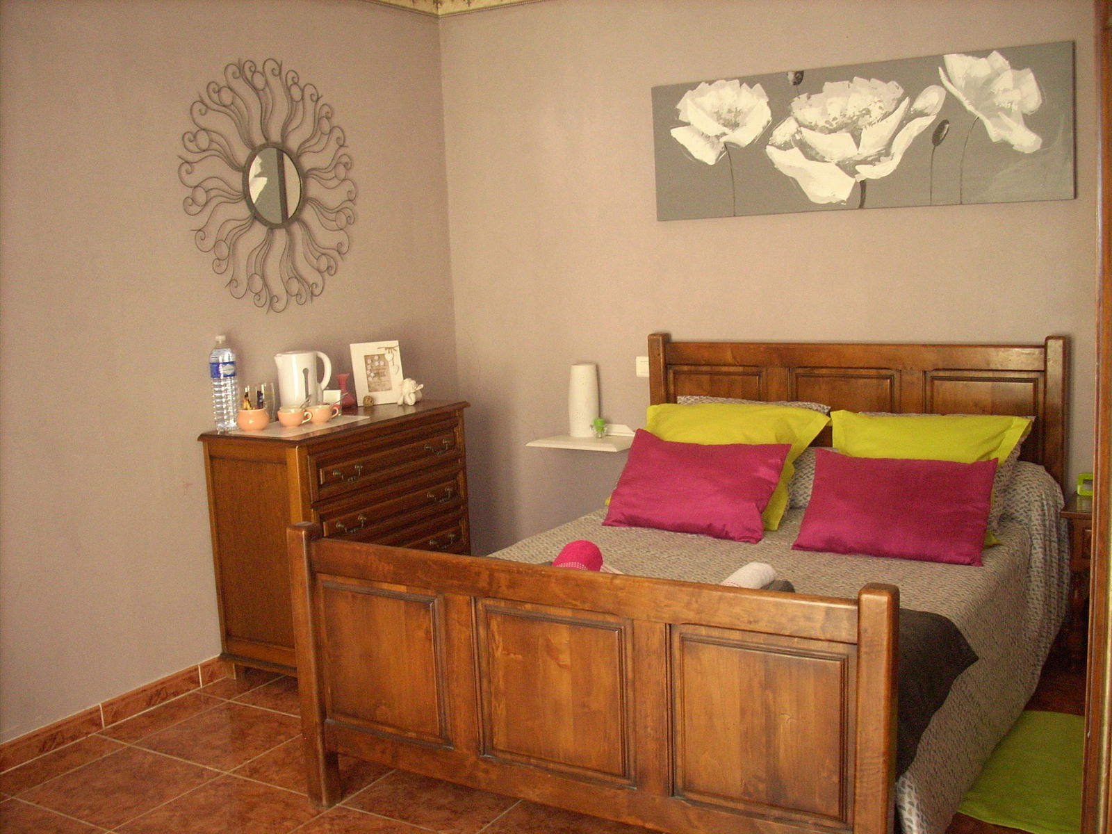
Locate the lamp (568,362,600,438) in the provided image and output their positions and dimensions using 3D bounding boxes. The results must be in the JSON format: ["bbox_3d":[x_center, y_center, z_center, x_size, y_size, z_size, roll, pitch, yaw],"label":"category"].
[{"bbox_3d":[0.108,-0.064,4.815,0.120,0.290,0.120,-2,8,0],"label":"lamp"}]

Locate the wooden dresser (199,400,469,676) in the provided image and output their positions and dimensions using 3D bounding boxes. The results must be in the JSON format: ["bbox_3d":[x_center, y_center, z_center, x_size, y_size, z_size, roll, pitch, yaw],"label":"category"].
[{"bbox_3d":[-0.750,0.427,4.334,0.445,0.872,0.915,3,9,31],"label":"wooden dresser"}]

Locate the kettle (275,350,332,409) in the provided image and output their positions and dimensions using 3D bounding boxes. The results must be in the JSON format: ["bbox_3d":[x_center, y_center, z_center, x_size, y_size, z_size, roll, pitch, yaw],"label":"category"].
[{"bbox_3d":[-0.905,-0.116,4.248,0.218,0.238,0.150,-7,9,-29],"label":"kettle"}]

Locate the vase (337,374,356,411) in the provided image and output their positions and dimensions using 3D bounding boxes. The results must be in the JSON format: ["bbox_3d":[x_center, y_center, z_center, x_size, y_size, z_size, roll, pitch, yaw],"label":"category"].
[{"bbox_3d":[-0.803,-0.102,4.538,0.070,0.122,0.070,3,9,31],"label":"vase"}]

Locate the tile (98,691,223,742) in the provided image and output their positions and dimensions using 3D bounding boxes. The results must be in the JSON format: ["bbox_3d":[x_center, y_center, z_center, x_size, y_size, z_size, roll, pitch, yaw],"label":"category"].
[{"bbox_3d":[-1.254,0.967,3.799,0.165,0.010,0.400,3,9,31],"label":"tile"}]

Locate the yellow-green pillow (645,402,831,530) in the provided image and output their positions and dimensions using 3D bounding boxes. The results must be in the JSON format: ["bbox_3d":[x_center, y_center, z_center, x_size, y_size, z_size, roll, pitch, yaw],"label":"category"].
[{"bbox_3d":[0.565,0.174,4.277,0.710,0.160,0.500,3,52,31],"label":"yellow-green pillow"}]

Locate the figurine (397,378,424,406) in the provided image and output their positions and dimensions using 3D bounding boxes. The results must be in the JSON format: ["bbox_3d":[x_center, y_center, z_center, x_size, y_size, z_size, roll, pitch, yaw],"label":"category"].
[{"bbox_3d":[-0.560,-0.100,4.573,0.095,0.092,0.105,-1,8,7],"label":"figurine"}]

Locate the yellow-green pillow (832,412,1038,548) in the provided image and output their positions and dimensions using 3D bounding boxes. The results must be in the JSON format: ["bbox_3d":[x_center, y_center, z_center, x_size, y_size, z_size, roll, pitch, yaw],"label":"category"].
[{"bbox_3d":[1.182,0.200,3.909,0.690,0.160,0.500,3,52,31],"label":"yellow-green pillow"}]

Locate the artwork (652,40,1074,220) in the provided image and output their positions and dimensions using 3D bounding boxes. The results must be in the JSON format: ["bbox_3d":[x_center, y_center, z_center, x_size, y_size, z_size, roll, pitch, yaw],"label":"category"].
[{"bbox_3d":[1.026,-0.982,4.203,1.500,0.500,0.030,3,9,31],"label":"artwork"}]

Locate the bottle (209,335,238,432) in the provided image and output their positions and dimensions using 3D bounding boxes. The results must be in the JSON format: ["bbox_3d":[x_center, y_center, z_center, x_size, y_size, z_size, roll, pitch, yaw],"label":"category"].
[{"bbox_3d":[-1.113,-0.111,3.969,0.090,0.322,0.090,3,9,31],"label":"bottle"}]

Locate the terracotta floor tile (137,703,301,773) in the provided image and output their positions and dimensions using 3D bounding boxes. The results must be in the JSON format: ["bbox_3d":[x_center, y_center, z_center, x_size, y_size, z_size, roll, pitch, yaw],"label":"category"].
[{"bbox_3d":[-1.009,0.979,3.647,0.400,0.010,0.400,3,9,31],"label":"terracotta floor tile"}]

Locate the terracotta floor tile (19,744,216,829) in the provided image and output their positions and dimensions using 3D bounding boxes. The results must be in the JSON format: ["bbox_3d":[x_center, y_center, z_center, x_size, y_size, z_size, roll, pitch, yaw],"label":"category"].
[{"bbox_3d":[-1.213,1.032,3.315,0.400,0.010,0.400,3,9,31],"label":"terracotta floor tile"}]

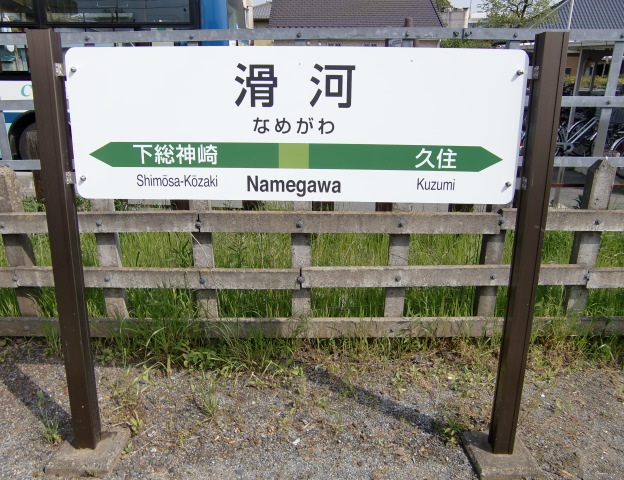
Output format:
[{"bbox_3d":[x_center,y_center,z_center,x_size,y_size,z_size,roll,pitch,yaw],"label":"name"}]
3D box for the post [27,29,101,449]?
[{"bbox_3d":[-0.998,0.079,2.125,0.084,1.750,0.079,1,15,0],"label":"post"}]

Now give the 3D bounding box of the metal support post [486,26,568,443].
[{"bbox_3d":[0.865,0.093,2.115,0.084,1.750,0.079,1,15,0],"label":"metal support post"}]

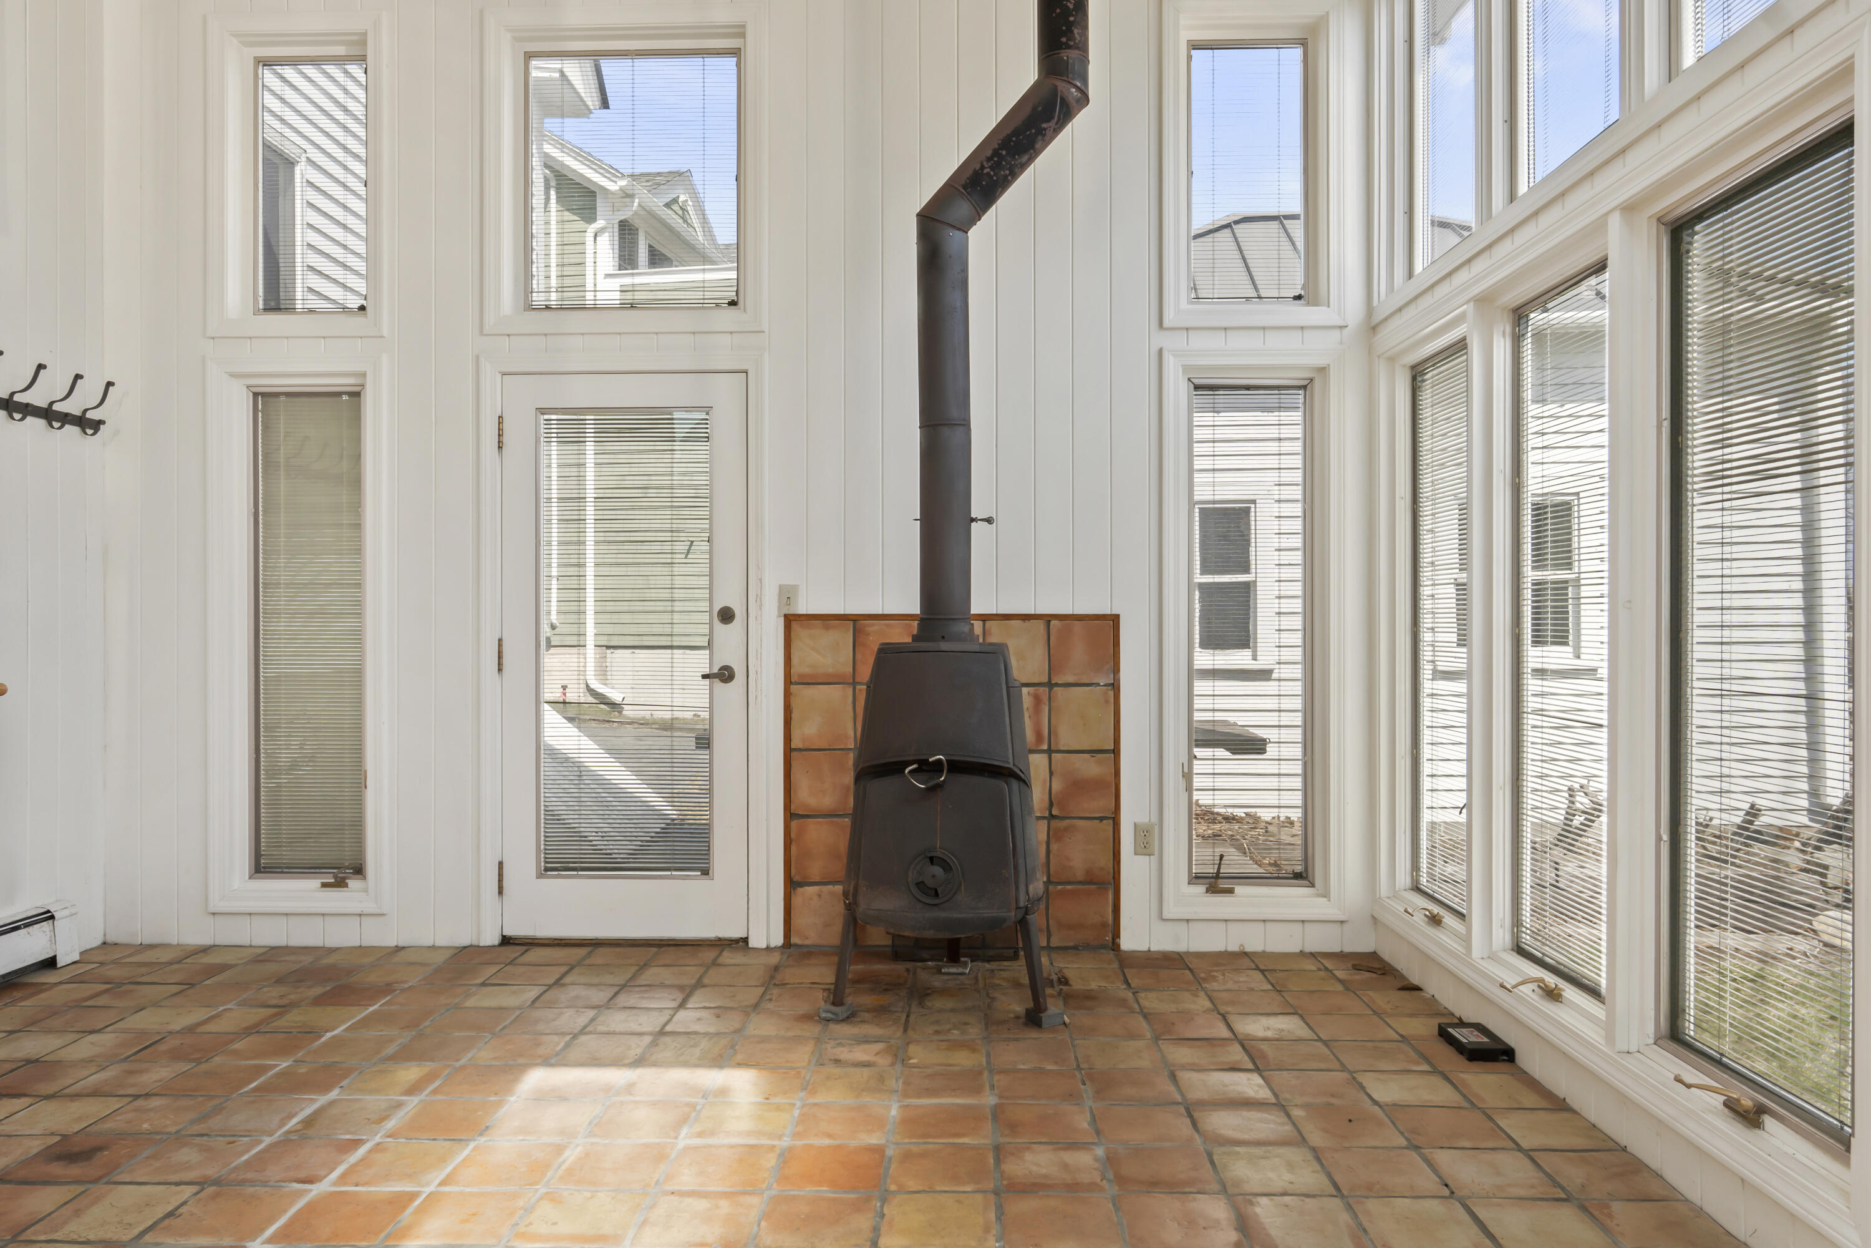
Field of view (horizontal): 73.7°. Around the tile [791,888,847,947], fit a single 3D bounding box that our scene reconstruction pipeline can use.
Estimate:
[{"bbox_3d":[-0.399,1.036,4.412,0.221,0.210,0.013,0,0,1],"label":"tile"}]

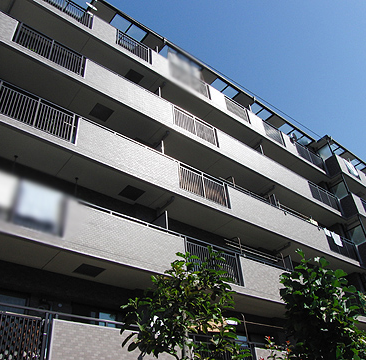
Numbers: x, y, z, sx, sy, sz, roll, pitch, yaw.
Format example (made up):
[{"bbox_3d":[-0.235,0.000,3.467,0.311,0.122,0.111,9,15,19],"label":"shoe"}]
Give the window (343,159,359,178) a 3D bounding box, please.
[{"bbox_3d":[10.504,-0.679,22.448,1.208,1.145,0.120,23,-45,-33],"label":"window"}]

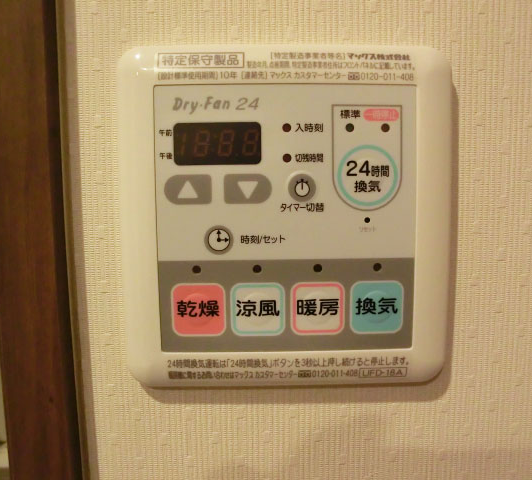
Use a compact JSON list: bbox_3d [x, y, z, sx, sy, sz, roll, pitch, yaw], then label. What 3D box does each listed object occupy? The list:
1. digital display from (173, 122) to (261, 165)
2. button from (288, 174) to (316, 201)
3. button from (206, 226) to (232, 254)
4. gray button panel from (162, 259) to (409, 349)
[{"bbox_3d":[-0.017,-0.033,0.155,0.030,0.014,0.006,-1,5,-1],"label":"digital display"},{"bbox_3d":[0.013,-0.018,0.157,0.010,0.010,0.005,-1,5,-1],"label":"button"},{"bbox_3d":[-0.017,0.000,0.158,0.010,0.010,0.005,-1,5,-1],"label":"button"},{"bbox_3d":[0.008,0.023,0.160,0.091,0.033,0.008,-1,5,-1],"label":"gray button panel"}]

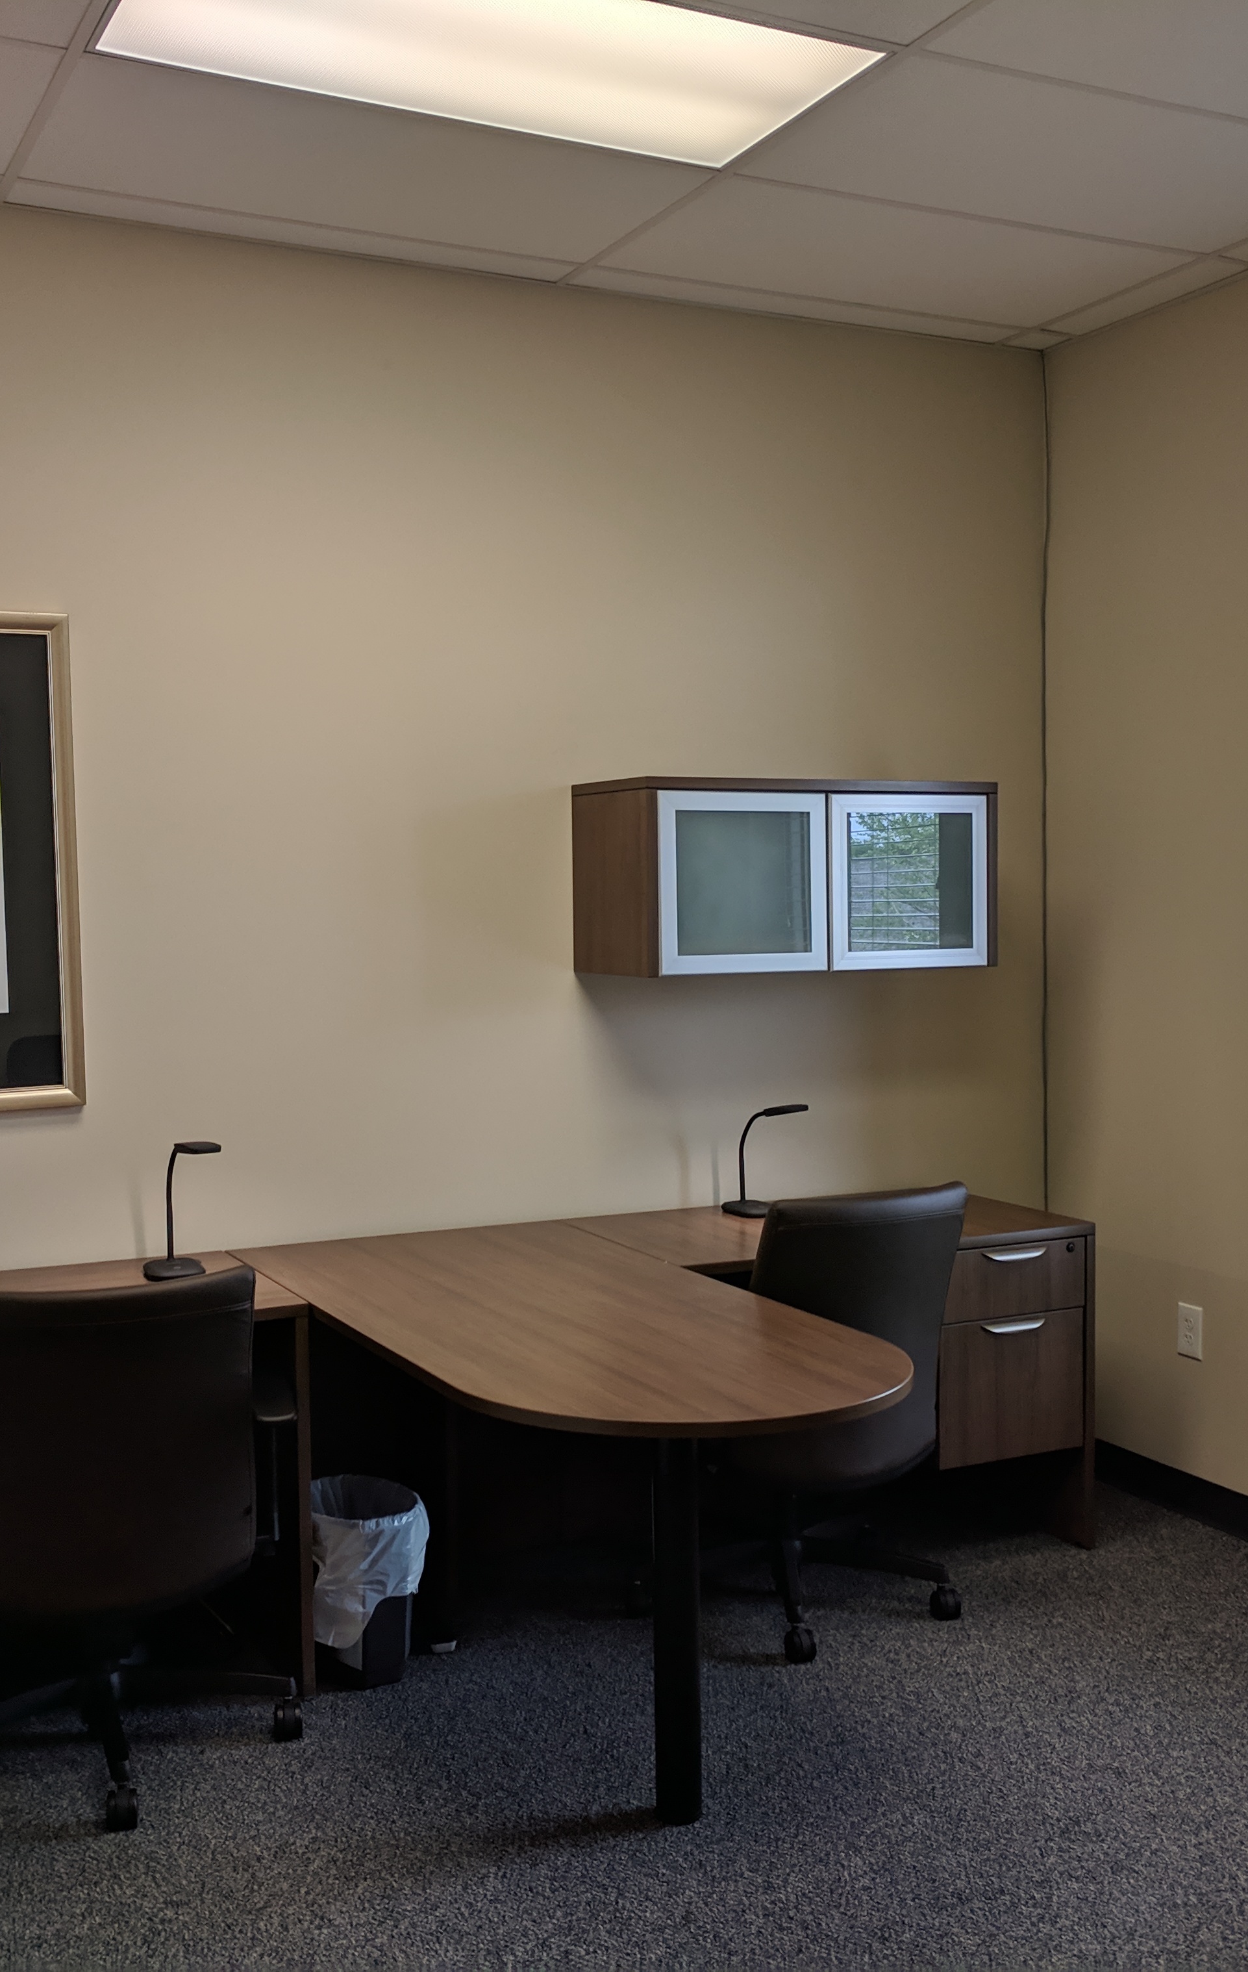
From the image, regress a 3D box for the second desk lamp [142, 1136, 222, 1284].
[{"bbox_3d":[-0.869,0.438,3.872,0.153,0.257,0.139,1,3,25],"label":"second desk lamp"}]

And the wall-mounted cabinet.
[{"bbox_3d":[0.374,-0.246,4.499,0.909,0.421,0.361,-2,3,-27],"label":"wall-mounted cabinet"}]

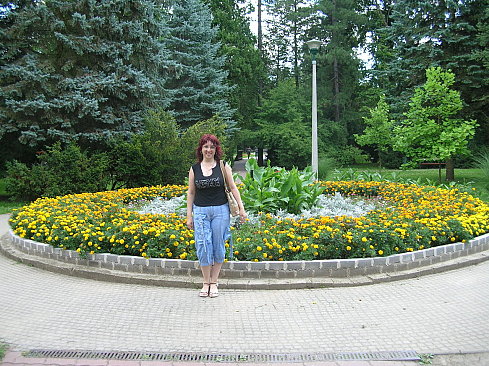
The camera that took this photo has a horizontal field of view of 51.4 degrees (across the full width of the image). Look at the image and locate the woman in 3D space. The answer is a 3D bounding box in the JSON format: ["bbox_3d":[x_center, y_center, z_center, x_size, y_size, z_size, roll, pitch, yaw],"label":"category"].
[{"bbox_3d":[-0.290,0.334,5.304,0.600,1.665,0.360,0,4,-3],"label":"woman"}]

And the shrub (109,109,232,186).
[{"bbox_3d":[-2.680,-1.107,17.966,4.100,2.850,3.200,0,4,0],"label":"shrub"}]

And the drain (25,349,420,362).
[{"bbox_3d":[-0.165,1.299,3.735,2.880,0.050,0.160,0,4,0],"label":"drain"}]

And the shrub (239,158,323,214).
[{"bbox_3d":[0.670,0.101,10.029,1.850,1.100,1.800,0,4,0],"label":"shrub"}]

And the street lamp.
[{"bbox_3d":[2.360,-2.188,16.892,0.520,5.150,0.520,0,4,0],"label":"street lamp"}]

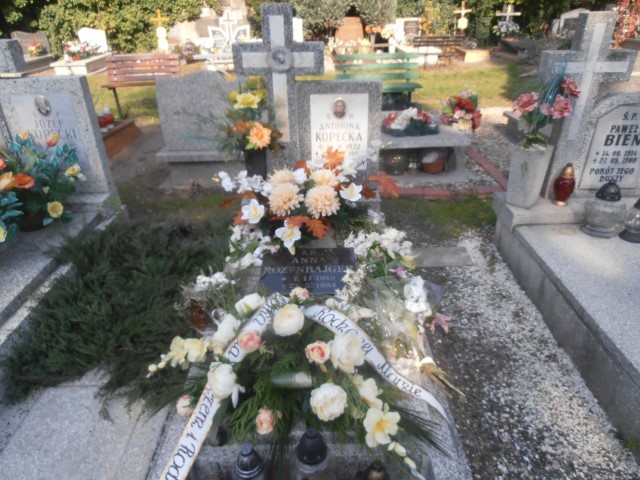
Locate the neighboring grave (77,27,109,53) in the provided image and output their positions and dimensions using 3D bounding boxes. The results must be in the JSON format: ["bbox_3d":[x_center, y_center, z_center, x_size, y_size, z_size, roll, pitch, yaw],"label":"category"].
[{"bbox_3d":[-6.013,-5.284,11.736,0.680,0.630,0.160,-5,29,-7],"label":"neighboring grave"}]

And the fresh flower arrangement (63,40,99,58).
[{"bbox_3d":[-5.349,-4.253,9.910,0.798,0.369,0.500,-2,29,0],"label":"fresh flower arrangement"}]

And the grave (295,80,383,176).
[{"bbox_3d":[0.120,-0.695,2.962,0.530,0.710,0.120,-1,29,0],"label":"grave"}]

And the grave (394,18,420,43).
[{"bbox_3d":[2.100,-5.000,10.648,0.626,0.568,0.200,-2,29,0],"label":"grave"}]

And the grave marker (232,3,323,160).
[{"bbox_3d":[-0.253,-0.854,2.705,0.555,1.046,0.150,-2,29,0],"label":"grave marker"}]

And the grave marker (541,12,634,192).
[{"bbox_3d":[1.570,-0.793,2.750,0.520,1.110,0.120,0,28,1],"label":"grave marker"}]

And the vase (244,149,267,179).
[{"bbox_3d":[-0.420,-0.465,2.955,0.150,0.295,0.150,-1,29,0],"label":"vase"}]

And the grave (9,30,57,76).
[{"bbox_3d":[-7.551,-4.899,11.413,1.000,0.910,1.400,-5,29,-7],"label":"grave"}]

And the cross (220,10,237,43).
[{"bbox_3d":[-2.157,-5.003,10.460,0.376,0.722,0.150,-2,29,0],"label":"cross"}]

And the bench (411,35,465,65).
[{"bbox_3d":[2.820,-4.439,10.460,1.200,0.780,0.500,0,28,1],"label":"bench"}]

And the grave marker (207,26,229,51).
[{"bbox_3d":[-2.786,-5.510,12.200,0.560,0.640,0.140,0,28,1],"label":"grave marker"}]

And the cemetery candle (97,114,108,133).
[{"bbox_3d":[-2.502,-1.352,5.099,0.115,0.220,0.115,-1,29,0],"label":"cemetery candle"}]

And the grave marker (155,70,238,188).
[{"bbox_3d":[-0.924,-0.995,4.003,0.920,1.000,0.320,-1,29,0],"label":"grave marker"}]

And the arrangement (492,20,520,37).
[{"bbox_3d":[5.455,-6.183,13.000,0.780,0.450,0.420,0,28,1],"label":"arrangement"}]

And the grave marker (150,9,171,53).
[{"bbox_3d":[-4.412,-5.763,12.292,0.520,1.150,0.250,-4,29,-4],"label":"grave marker"}]

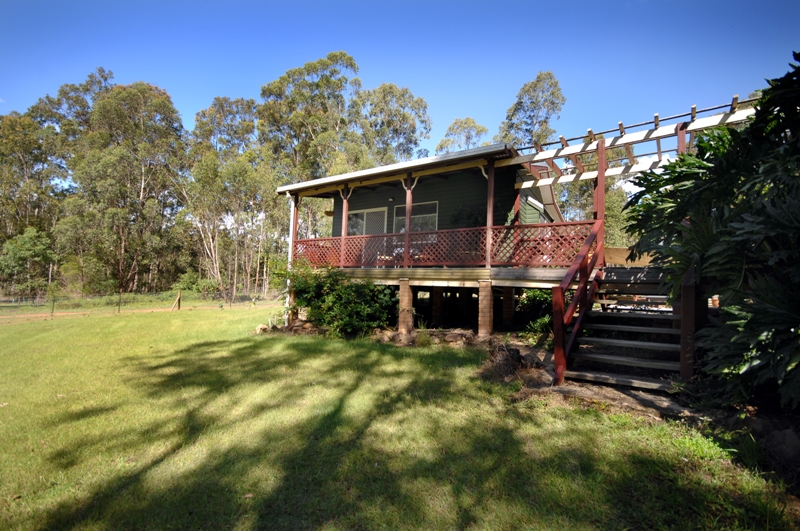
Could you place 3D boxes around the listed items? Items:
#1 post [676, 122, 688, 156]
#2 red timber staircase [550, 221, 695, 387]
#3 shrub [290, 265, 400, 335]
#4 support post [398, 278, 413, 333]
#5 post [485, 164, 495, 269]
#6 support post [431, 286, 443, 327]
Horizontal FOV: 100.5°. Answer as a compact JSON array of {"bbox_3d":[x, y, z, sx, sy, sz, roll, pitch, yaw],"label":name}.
[{"bbox_3d":[4.649,-1.164,5.468,0.110,2.423,0.110,0,-5,32],"label":"post"},{"bbox_3d":[3.187,0.281,4.678,1.220,2.430,2.850,-1,-6,37],"label":"red timber staircase"},{"bbox_3d":[-1.375,0.851,8.768,2.500,1.700,1.400,0,-5,32],"label":"shrub"},{"bbox_3d":[0.170,0.979,8.096,0.230,1.326,0.230,0,-5,32],"label":"support post"},{"bbox_3d":[1.936,-1.114,7.170,0.105,2.364,0.105,0,-5,32],"label":"post"},{"bbox_3d":[1.107,1.128,9.585,0.230,1.280,0.230,0,-5,32],"label":"support post"}]

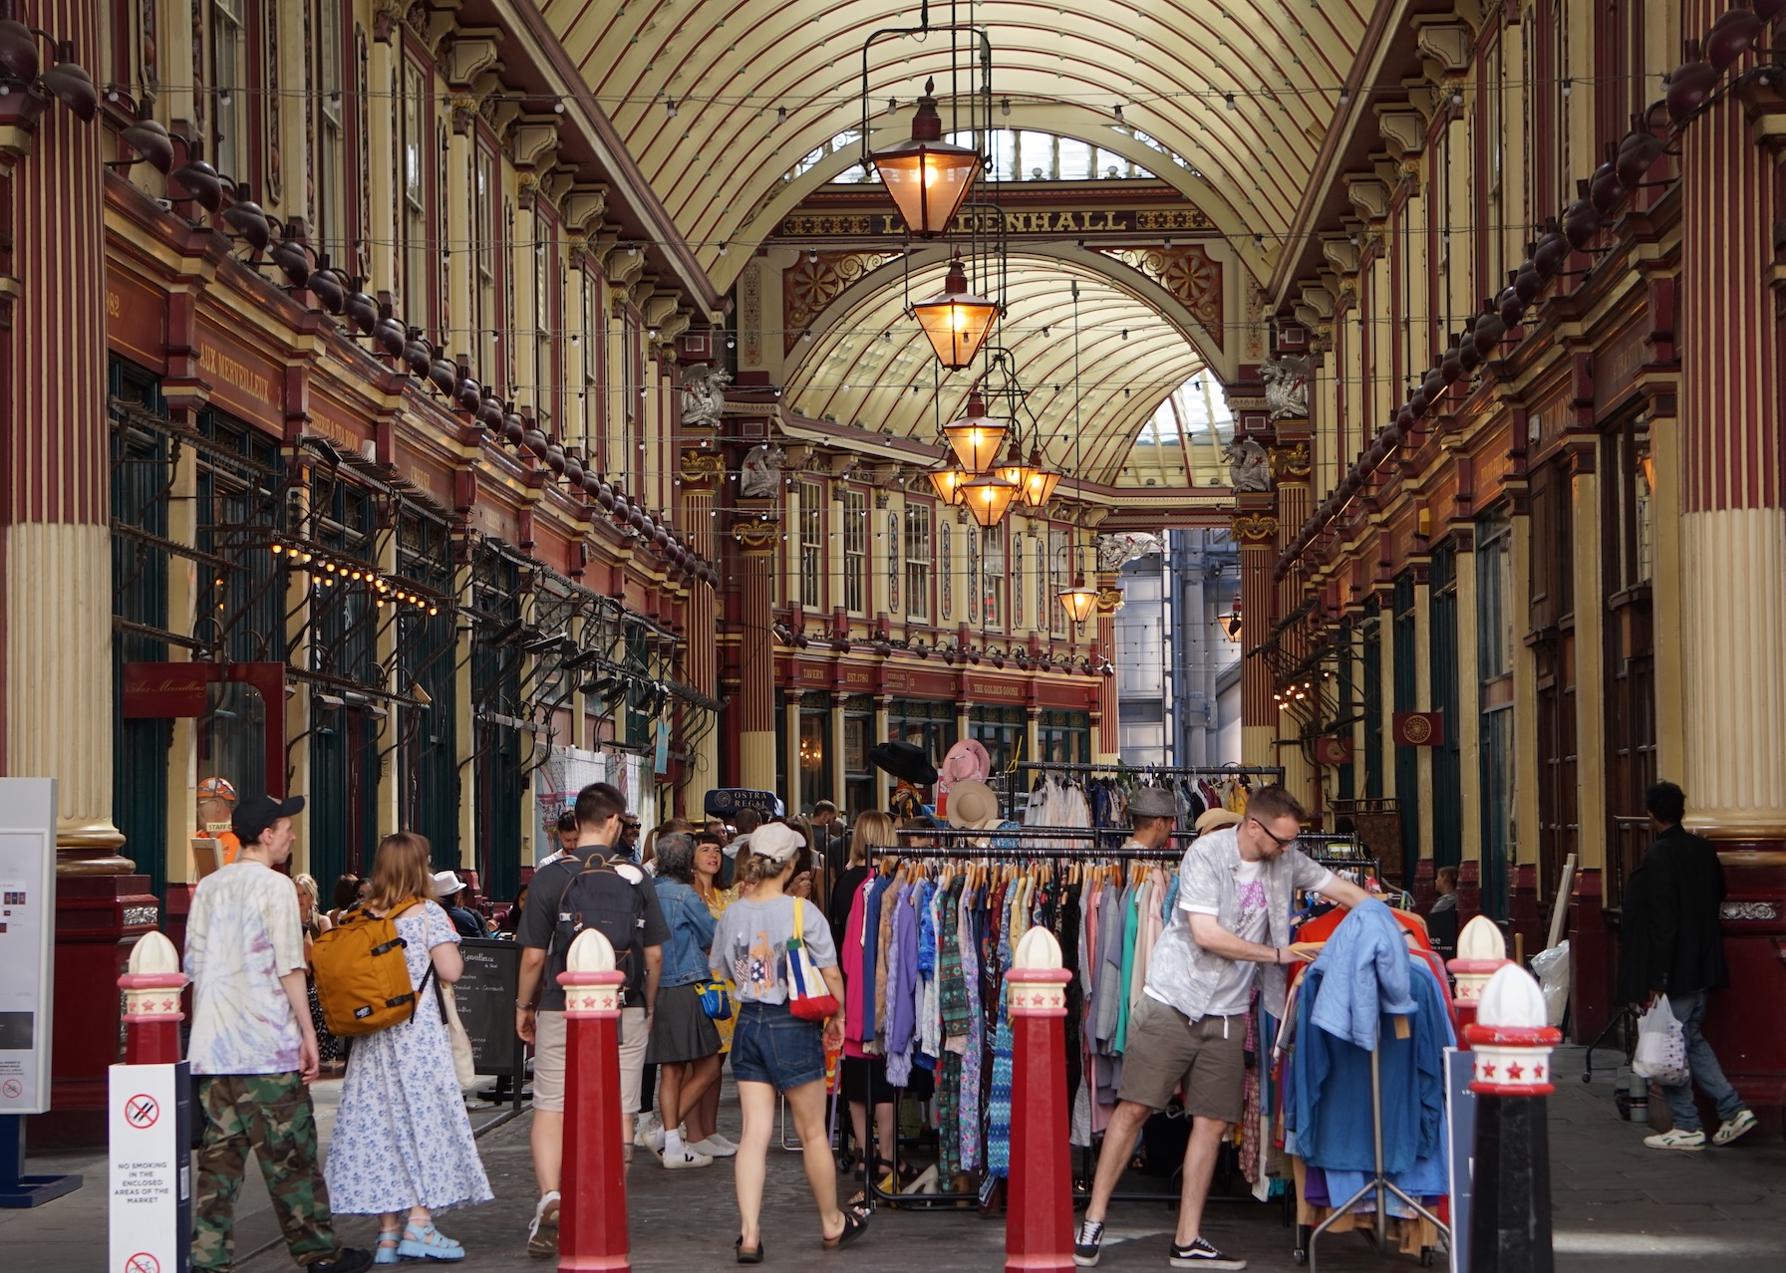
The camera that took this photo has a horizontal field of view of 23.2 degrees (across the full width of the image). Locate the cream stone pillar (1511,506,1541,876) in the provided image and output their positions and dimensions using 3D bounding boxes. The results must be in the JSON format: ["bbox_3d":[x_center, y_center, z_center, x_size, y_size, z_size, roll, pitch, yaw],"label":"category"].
[{"bbox_3d":[5.204,0.448,35.800,0.230,2.990,0.340,-1,-3,2],"label":"cream stone pillar"}]

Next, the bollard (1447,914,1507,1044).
[{"bbox_3d":[2.034,1.613,15.100,0.270,1.290,0.270,-1,-3,0],"label":"bollard"}]

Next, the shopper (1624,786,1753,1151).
[{"bbox_3d":[3.904,1.627,21.400,0.660,1.800,0.520,-2,-3,25],"label":"shopper"}]

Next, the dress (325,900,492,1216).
[{"bbox_3d":[-1.826,1.594,16.450,0.480,1.200,0.540,2,-4,-45],"label":"dress"}]

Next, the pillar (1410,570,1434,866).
[{"bbox_3d":[5.519,0.847,45.300,0.220,3.010,0.320,-1,-3,2],"label":"pillar"}]

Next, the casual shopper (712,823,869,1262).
[{"bbox_3d":[-0.397,1.531,16.650,0.500,1.650,0.580,-2,-3,25],"label":"casual shopper"}]

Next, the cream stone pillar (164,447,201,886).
[{"bbox_3d":[-4.488,0.138,27.407,0.180,2.830,0.300,-1,-3,2],"label":"cream stone pillar"}]

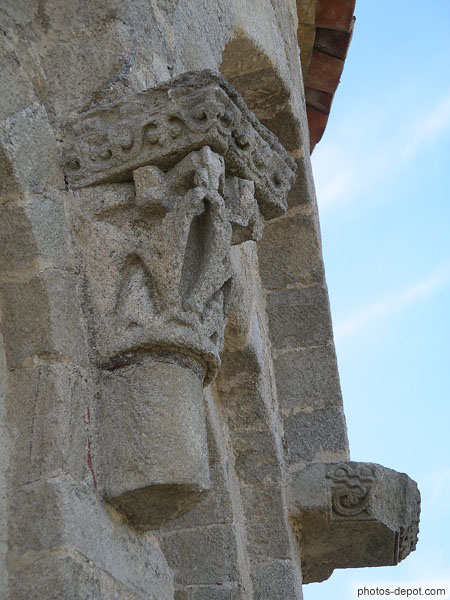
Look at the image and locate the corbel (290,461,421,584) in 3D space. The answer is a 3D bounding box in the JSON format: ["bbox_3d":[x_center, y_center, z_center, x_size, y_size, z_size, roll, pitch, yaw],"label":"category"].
[{"bbox_3d":[0.352,0.594,6.169,0.324,0.226,0.226,-3,-29,-2],"label":"corbel"}]

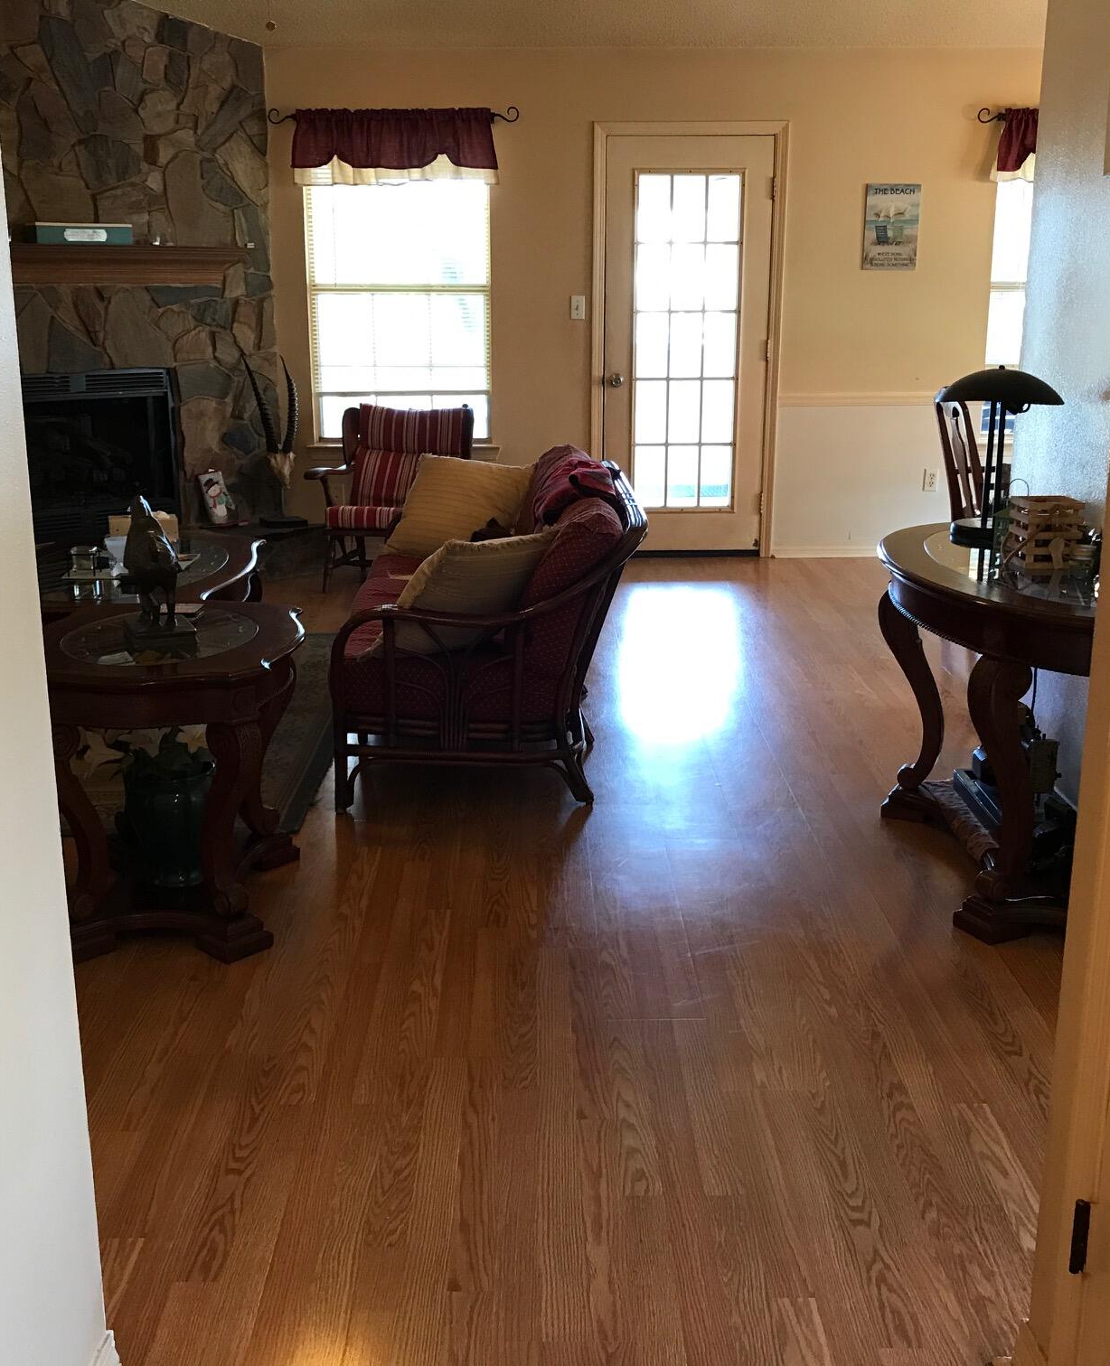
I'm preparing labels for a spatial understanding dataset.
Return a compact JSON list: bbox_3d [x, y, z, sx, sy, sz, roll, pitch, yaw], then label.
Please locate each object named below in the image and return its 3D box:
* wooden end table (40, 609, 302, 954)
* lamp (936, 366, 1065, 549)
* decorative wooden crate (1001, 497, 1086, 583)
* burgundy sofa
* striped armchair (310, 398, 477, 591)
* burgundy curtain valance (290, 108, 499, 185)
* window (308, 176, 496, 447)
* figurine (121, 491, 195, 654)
[{"bbox_3d":[-0.881,0.194,3.349,0.640,0.610,0.840,0,15,-1],"label":"wooden end table"},{"bbox_3d":[1.118,-0.588,3.760,0.316,0.437,0.316,0,15,-1],"label":"lamp"},{"bbox_3d":[1.145,-0.349,3.426,0.145,0.150,0.150,0,15,-1],"label":"decorative wooden crate"},{"bbox_3d":[-0.183,-0.274,4.656,0.840,0.840,1.650,0,15,-1],"label":"burgundy sofa"},{"bbox_3d":[-0.748,-0.899,7.018,0.670,0.820,0.750,3,15,9],"label":"striped armchair"},{"bbox_3d":[-0.763,-2.584,7.083,0.985,0.345,0.100,0,15,-1],"label":"burgundy curtain valance"},{"bbox_3d":[-0.780,-1.924,7.364,0.910,1.400,0.120,0,15,-1],"label":"window"},{"bbox_3d":[-0.876,-0.252,3.225,0.130,0.316,0.170,-9,17,-30],"label":"figurine"}]

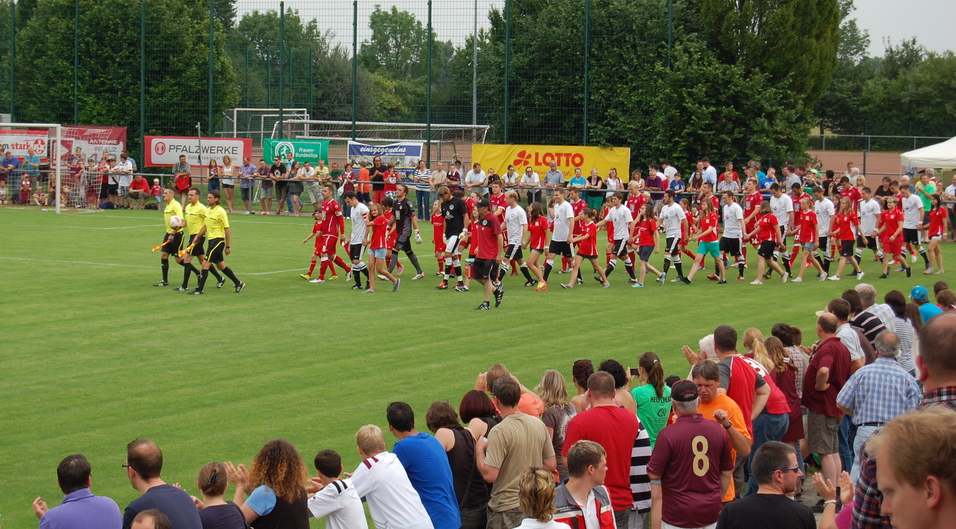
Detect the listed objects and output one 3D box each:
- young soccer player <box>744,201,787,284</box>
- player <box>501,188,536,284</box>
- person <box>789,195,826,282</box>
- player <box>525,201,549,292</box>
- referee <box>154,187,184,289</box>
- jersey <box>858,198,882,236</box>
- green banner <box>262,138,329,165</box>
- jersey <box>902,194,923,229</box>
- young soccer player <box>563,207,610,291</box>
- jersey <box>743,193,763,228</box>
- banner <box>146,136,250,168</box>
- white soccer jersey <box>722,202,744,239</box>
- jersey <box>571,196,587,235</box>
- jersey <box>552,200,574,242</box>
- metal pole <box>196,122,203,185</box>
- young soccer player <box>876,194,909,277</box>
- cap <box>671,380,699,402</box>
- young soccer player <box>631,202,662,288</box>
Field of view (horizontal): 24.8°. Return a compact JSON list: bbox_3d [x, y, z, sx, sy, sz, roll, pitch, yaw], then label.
[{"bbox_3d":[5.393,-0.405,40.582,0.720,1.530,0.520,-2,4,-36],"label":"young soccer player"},{"bbox_3d":[0.761,-0.495,39.873,0.700,1.740,0.560,-1,4,-30],"label":"player"},{"bbox_3d":[6.454,-0.494,42.600,0.600,1.630,0.460,-1,4,-26],"label":"person"},{"bbox_3d":[1.098,-0.331,38.877,0.520,1.560,0.460,-1,4,-30],"label":"player"},{"bbox_3d":[-5.364,-0.501,38.500,0.700,1.710,0.500,-1,4,-26],"label":"referee"},{"bbox_3d":[8.025,-0.945,44.500,0.260,0.730,0.460,-1,4,-26],"label":"jersey"},{"bbox_3d":[-5.523,-3.418,66.366,2.280,0.780,0.050,3,4,24],"label":"green banner"},{"bbox_3d":[9.030,-1.090,45.147,0.320,0.730,0.500,-2,5,-43],"label":"jersey"},{"bbox_3d":[1.988,-0.296,39.515,0.820,1.440,0.500,-1,4,-28],"label":"young soccer player"},{"bbox_3d":[5.825,-1.161,45.900,0.260,0.710,0.460,-2,4,-33],"label":"jersey"},{"bbox_3d":[-8.835,-3.521,68.747,4.000,0.970,0.040,3,4,24],"label":"banner"},{"bbox_3d":[4.989,-0.860,42.500,0.260,0.710,0.460,-1,4,-26],"label":"white soccer jersey"},{"bbox_3d":[1.928,-0.939,43.000,0.330,0.730,0.470,-1,5,-33],"label":"jersey"},{"bbox_3d":[1.578,-0.799,40.133,0.300,0.740,0.500,-1,5,-33],"label":"jersey"},{"bbox_3d":[-8.412,-2.980,66.164,0.100,2.600,0.100,-1,4,25],"label":"metal pole"},{"bbox_3d":[8.386,-0.540,44.000,0.520,1.620,0.460,-1,4,-28],"label":"young soccer player"},{"bbox_3d":[1.268,0.774,13.429,0.170,0.130,0.250,0,4,-14],"label":"cap"},{"bbox_3d":[3.086,-0.344,39.590,0.520,1.500,0.440,-1,4,-30],"label":"young soccer player"}]

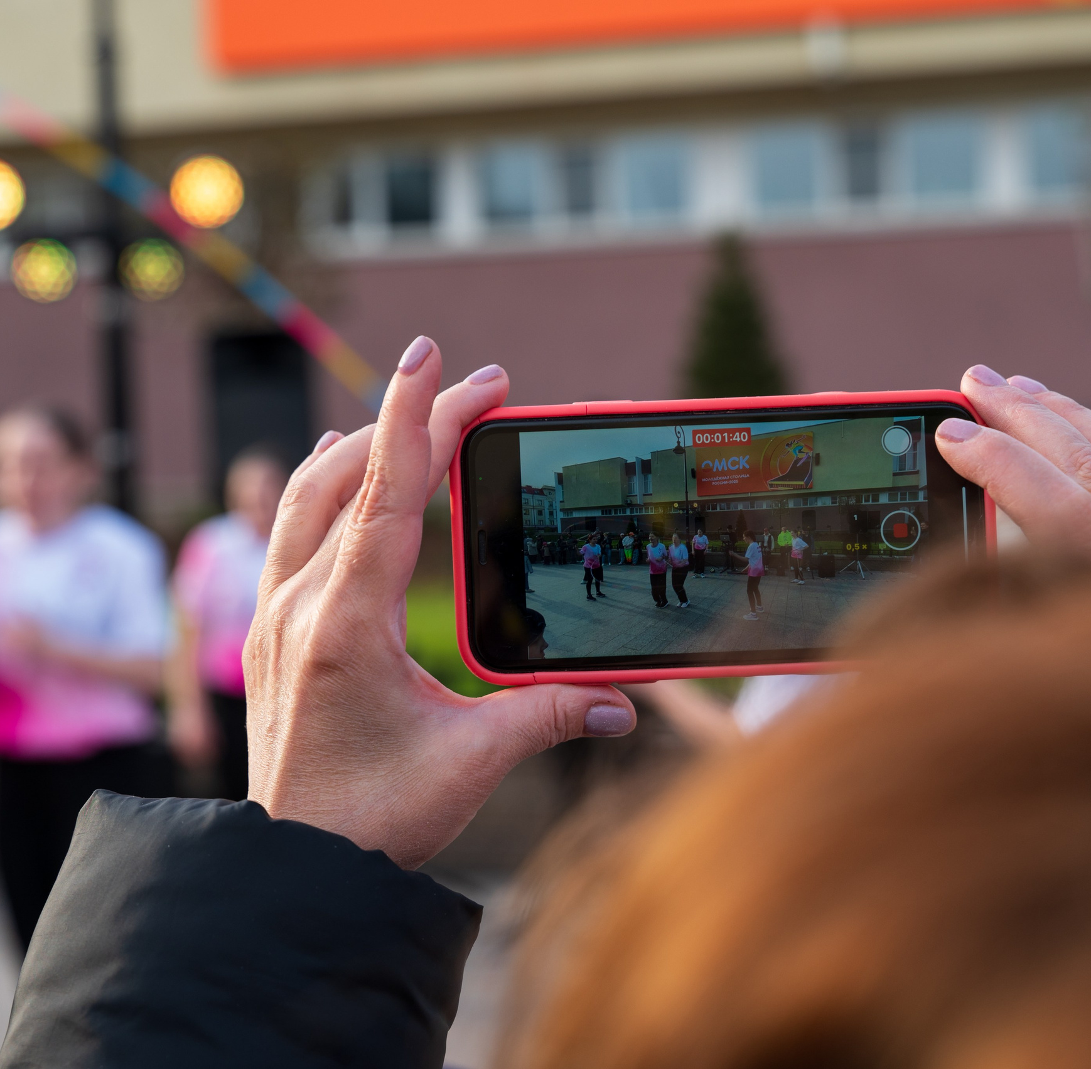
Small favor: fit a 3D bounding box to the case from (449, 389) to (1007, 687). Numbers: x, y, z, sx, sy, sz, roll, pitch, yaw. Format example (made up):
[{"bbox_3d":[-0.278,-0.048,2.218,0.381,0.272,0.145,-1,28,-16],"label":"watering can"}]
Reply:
[{"bbox_3d":[0.051,0.001,0.658,0.150,0.075,0.009,-2,-2,1],"label":"case"}]

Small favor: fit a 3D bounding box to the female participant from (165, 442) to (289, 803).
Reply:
[{"bbox_3d":[-0.874,0.544,7.100,0.500,1.630,0.310,-2,3,-10],"label":"female participant"}]

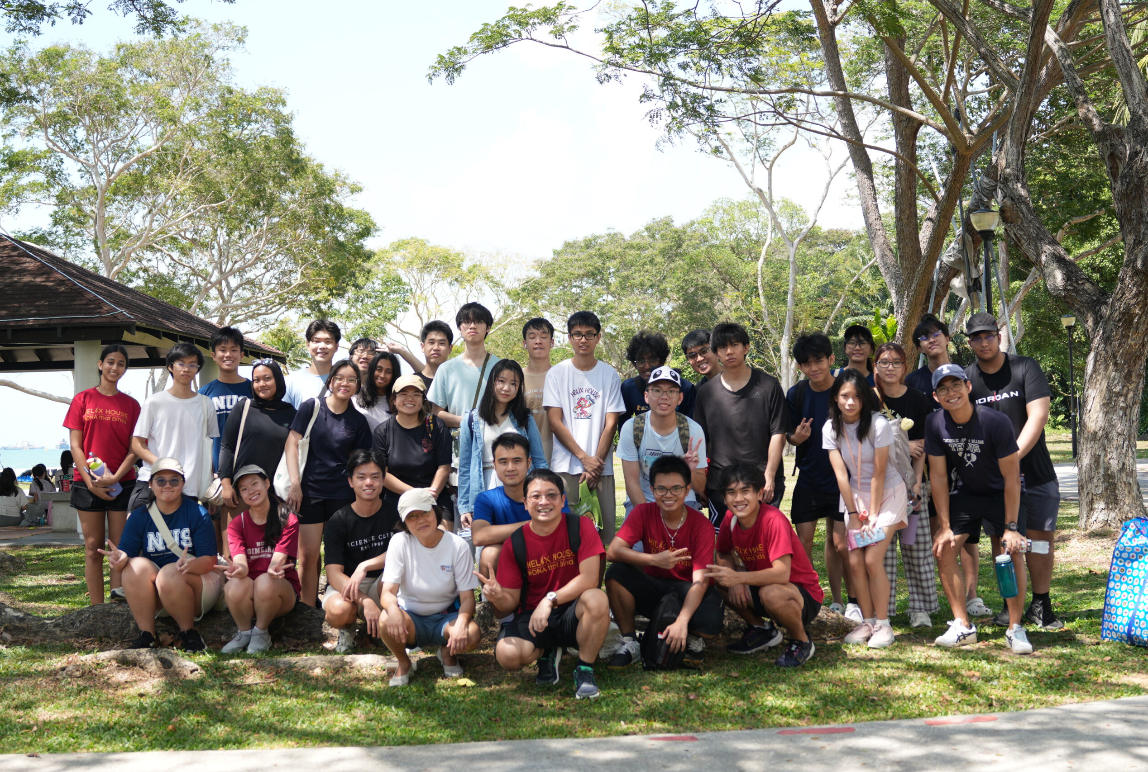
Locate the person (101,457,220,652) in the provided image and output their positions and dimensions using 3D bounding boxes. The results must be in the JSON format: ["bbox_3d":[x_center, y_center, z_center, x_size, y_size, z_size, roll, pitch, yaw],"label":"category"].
[{"bbox_3d":[-2.104,0.847,6.882,0.580,0.970,0.680,-1,-2,-14],"label":"person"}]

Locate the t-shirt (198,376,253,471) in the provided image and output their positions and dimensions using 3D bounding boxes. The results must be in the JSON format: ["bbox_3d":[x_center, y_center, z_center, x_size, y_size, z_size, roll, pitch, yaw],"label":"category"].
[{"bbox_3d":[-2.088,0.303,8.237,0.500,0.700,0.270,-1,-2,-14],"label":"t-shirt"}]

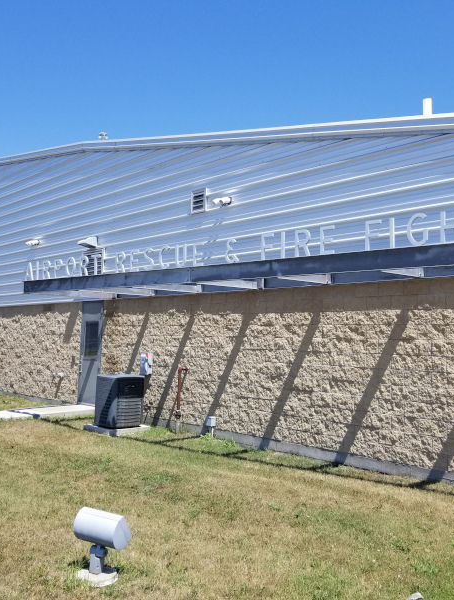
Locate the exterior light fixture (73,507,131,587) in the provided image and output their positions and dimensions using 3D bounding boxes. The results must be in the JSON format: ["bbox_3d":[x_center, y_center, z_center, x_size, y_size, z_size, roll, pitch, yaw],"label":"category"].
[{"bbox_3d":[-0.920,1.796,4.396,0.390,0.490,0.290,-2,-5,35],"label":"exterior light fixture"}]

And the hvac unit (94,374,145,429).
[{"bbox_3d":[-2.012,1.873,11.280,0.680,0.930,0.680,-2,-5,40],"label":"hvac unit"}]

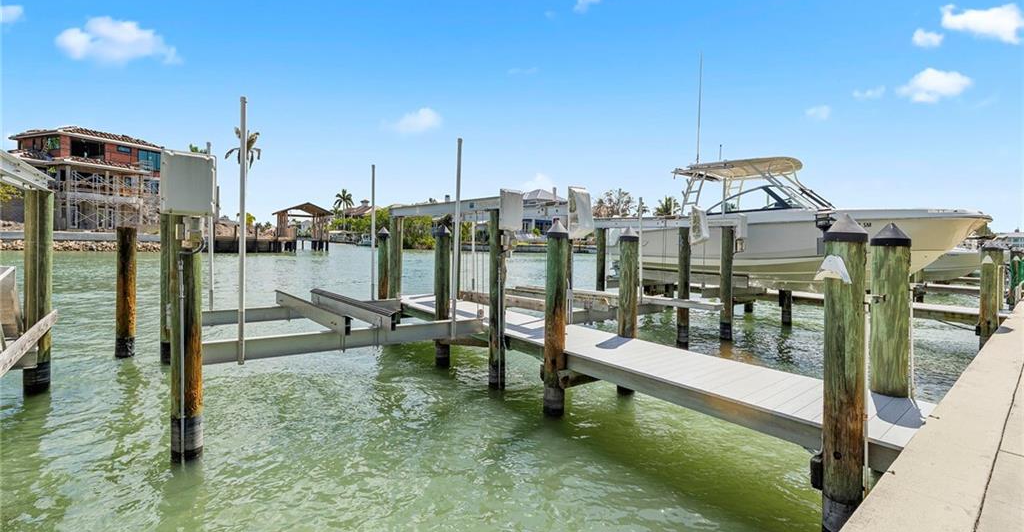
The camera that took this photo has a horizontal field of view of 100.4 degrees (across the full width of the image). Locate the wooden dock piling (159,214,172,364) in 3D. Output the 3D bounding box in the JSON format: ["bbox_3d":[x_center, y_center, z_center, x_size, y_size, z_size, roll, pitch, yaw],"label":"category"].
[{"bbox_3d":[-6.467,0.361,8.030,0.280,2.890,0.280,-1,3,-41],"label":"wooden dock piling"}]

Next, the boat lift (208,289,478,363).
[{"bbox_3d":[-3.200,0.851,7.359,4.100,0.520,3.950,-2,5,-39],"label":"boat lift"}]

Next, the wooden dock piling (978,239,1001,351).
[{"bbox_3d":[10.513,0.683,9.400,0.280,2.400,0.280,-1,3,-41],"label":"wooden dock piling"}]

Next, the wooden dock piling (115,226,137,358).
[{"bbox_3d":[-7.636,0.507,8.438,0.285,2.566,0.285,-2,5,-39],"label":"wooden dock piling"}]

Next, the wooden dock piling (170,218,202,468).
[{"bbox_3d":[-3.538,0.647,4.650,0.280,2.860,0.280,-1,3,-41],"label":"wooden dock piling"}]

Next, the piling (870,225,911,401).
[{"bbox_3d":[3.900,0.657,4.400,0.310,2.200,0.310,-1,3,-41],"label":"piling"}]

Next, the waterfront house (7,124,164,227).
[{"bbox_3d":[-56.152,-11.017,57.500,11.500,12.600,12.500,2,3,19],"label":"waterfront house"}]

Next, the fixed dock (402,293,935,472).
[{"bbox_3d":[0.389,1.185,7.354,1.400,0.260,9.900,-2,5,-39],"label":"fixed dock"}]

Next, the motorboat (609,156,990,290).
[{"bbox_3d":[6.582,-1.181,12.100,2.900,3.400,9.200,-1,3,-41],"label":"motorboat"}]

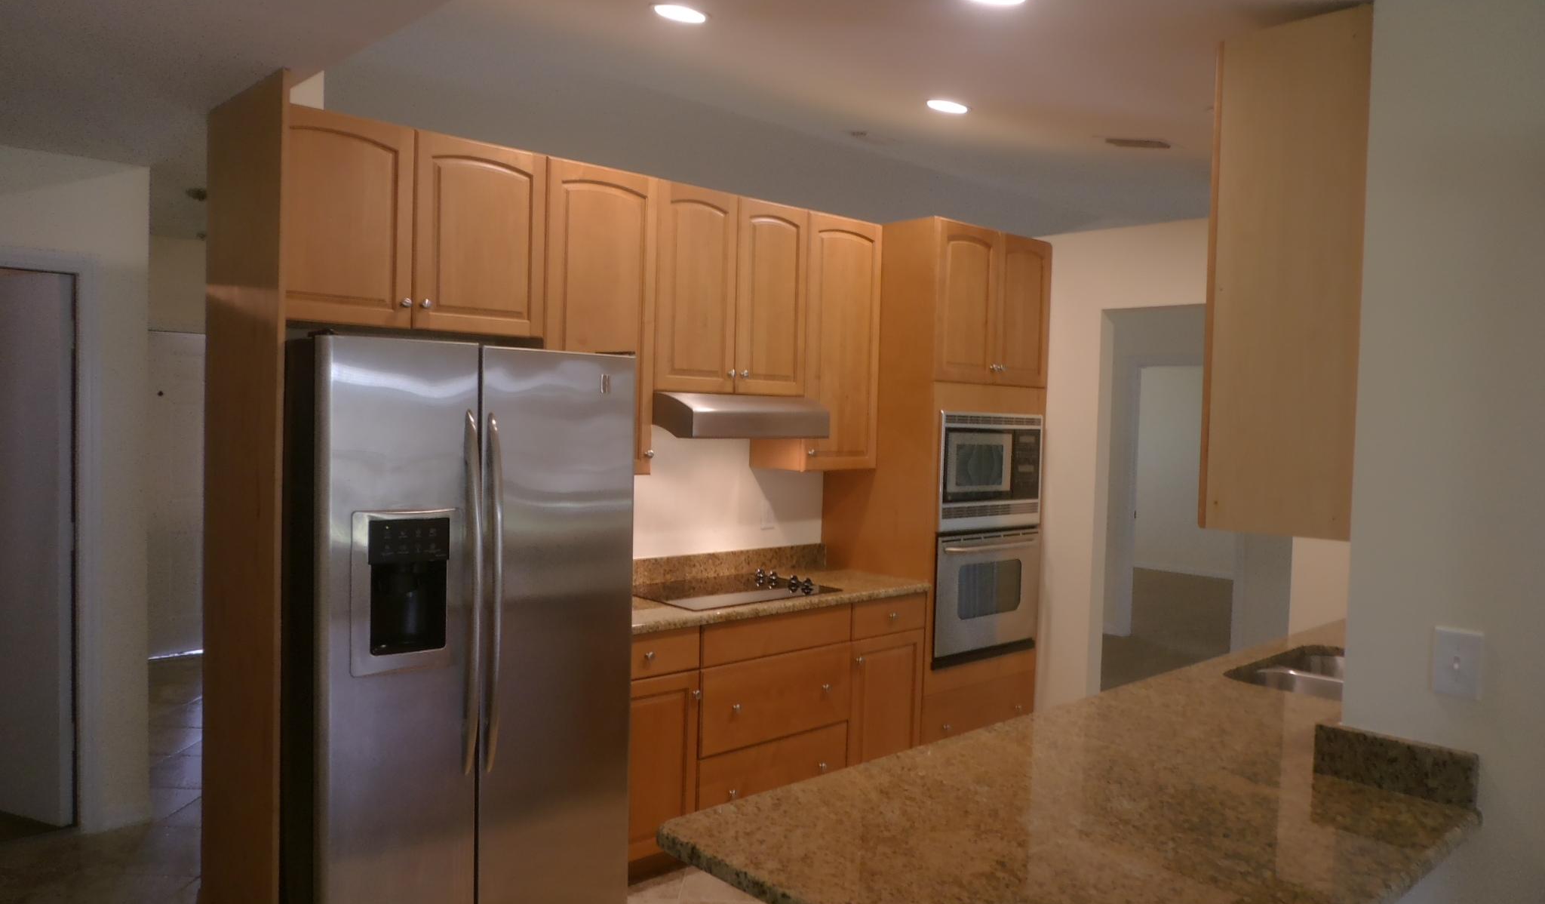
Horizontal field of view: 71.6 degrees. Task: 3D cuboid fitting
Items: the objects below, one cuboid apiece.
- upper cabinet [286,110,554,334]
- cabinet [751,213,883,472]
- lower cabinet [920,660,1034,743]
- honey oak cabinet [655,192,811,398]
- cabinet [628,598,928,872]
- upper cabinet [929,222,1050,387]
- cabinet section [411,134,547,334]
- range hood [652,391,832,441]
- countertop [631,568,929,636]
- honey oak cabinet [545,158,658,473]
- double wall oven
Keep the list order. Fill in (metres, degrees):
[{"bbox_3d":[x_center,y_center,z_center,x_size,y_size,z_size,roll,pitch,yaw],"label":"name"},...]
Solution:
[{"bbox_3d":[-1.208,-0.687,3.405,0.915,0.605,0.330,-1,3,-43],"label":"upper cabinet"},{"bbox_3d":[0.196,-0.466,4.709,0.455,1.073,0.330,-1,3,-43],"label":"cabinet"},{"bbox_3d":[0.751,1.169,5.080,0.838,0.340,0.603,-1,3,-43],"label":"lower cabinet"},{"bbox_3d":[-0.252,-0.616,4.289,0.770,0.765,0.330,-1,3,-43],"label":"honey oak cabinet"},{"bbox_3d":[-0.183,1.024,4.237,1.677,0.866,0.625,-1,3,-43],"label":"cabinet"},{"bbox_3d":[0.787,-0.656,5.037,0.857,0.690,0.633,-1,3,-43],"label":"upper cabinet"},{"bbox_3d":[-1.035,-0.686,3.539,0.459,0.600,0.318,-1,3,-43],"label":"cabinet section"},{"bbox_3d":[-0.205,-0.146,4.248,0.745,0.169,0.490,-1,3,-43],"label":"range hood"},{"bbox_3d":[-0.169,0.573,4.216,1.677,0.042,0.641,-1,3,-43],"label":"countertop"},{"bbox_3d":[-0.708,-0.458,3.878,0.459,1.073,0.330,-1,3,-43],"label":"honey oak cabinet"},{"bbox_3d":[0.783,0.369,5.027,0.756,1.105,0.623,-1,3,-43],"label":"double wall oven"}]

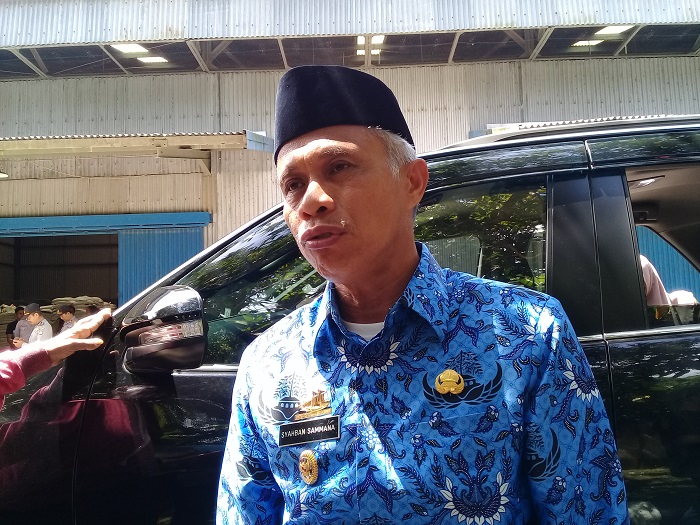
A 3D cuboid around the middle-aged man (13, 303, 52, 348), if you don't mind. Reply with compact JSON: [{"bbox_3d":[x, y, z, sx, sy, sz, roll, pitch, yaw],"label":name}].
[{"bbox_3d":[-3.764,1.294,7.463,0.460,1.660,0.480,1,-6,-23],"label":"middle-aged man"}]

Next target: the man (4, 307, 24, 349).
[{"bbox_3d":[-4.816,1.483,9.064,0.500,1.670,0.320,0,-6,-18],"label":"man"}]

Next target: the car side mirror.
[{"bbox_3d":[-0.422,0.152,1.420,0.220,0.200,0.130,-5,-7,30],"label":"car side mirror"}]

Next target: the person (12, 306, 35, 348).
[{"bbox_3d":[-4.156,1.362,8.064,0.500,1.670,0.340,-3,-6,12],"label":"person"}]

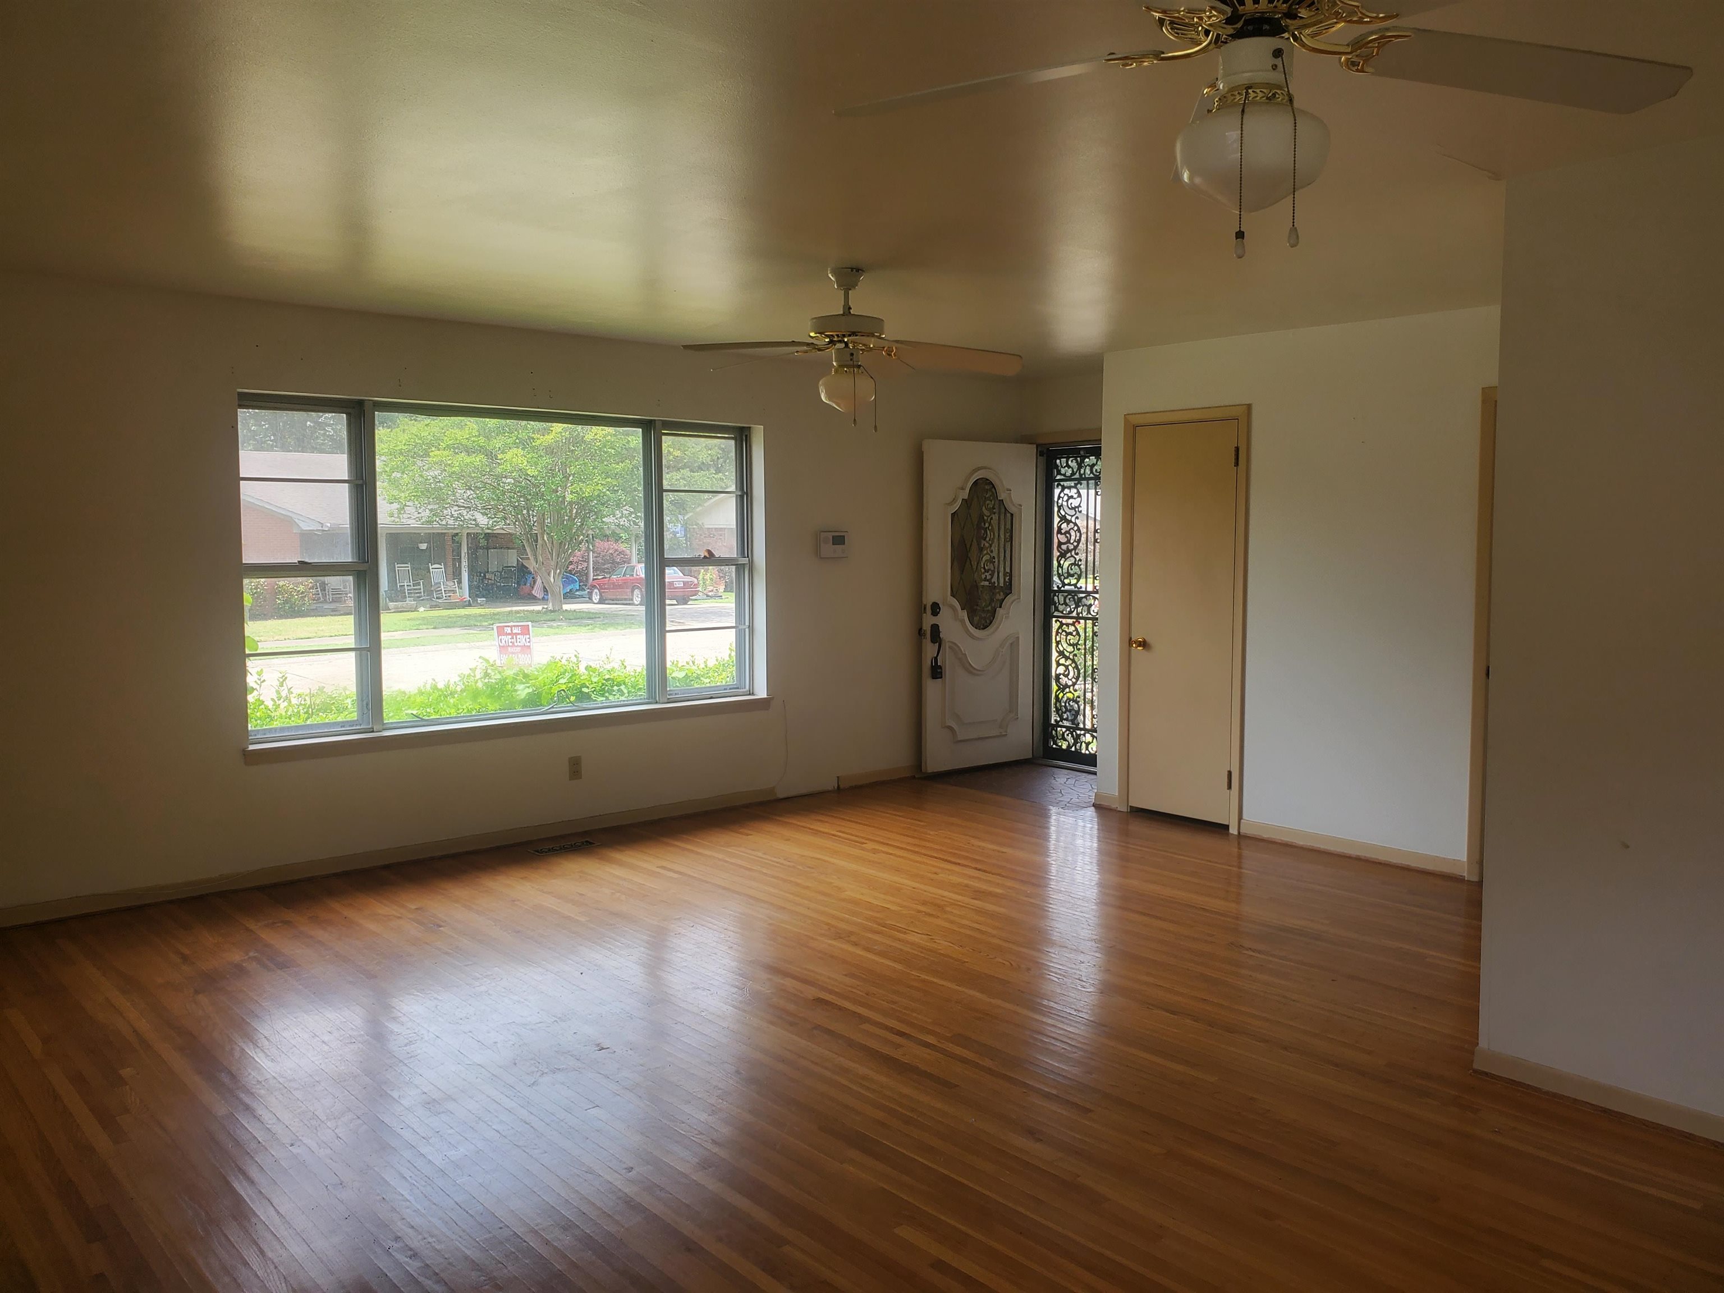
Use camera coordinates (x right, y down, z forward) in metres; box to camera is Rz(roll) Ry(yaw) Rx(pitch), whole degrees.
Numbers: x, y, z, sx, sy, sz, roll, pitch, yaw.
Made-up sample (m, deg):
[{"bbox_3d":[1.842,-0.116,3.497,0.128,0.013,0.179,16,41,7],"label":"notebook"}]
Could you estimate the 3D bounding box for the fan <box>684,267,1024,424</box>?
[{"bbox_3d":[-0.056,-1.114,4.816,1.290,0.550,1.290,-4,6,-41],"label":"fan"}]

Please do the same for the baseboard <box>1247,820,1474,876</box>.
[{"bbox_3d":[2.238,0.923,5.976,0.020,0.080,1.110,-4,6,-41],"label":"baseboard"}]

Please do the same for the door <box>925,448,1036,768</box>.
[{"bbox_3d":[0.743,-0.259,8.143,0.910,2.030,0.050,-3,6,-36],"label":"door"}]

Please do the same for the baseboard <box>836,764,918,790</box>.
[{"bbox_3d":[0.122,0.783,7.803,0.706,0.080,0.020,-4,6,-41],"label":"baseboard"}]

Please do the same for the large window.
[{"bbox_3d":[-1.647,-0.397,6.353,2.700,1.470,0.100,-4,6,-41],"label":"large window"}]

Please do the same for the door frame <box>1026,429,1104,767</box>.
[{"bbox_3d":[1.441,-0.273,8.039,0.130,2.120,1.060,-4,6,-41],"label":"door frame"}]

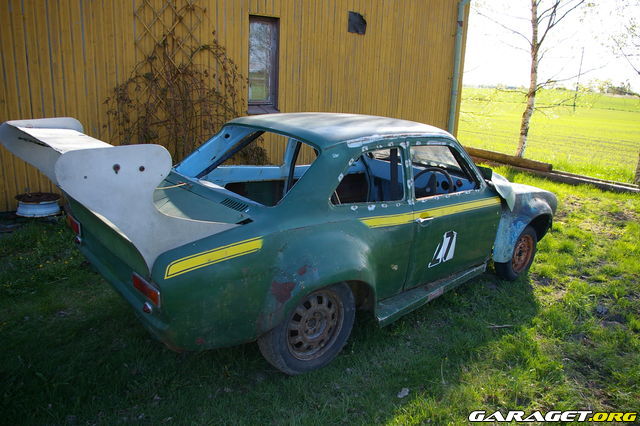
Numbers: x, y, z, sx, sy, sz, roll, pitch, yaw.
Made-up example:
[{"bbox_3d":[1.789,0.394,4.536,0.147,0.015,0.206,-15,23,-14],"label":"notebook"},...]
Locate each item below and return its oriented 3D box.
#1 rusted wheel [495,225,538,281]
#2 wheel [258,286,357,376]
[{"bbox_3d":[1.729,0.335,4.240,0.540,0.540,0.170,-9,19,-40],"label":"rusted wheel"},{"bbox_3d":[-0.064,0.578,2.600,0.590,0.590,0.185,-9,20,-41],"label":"wheel"}]

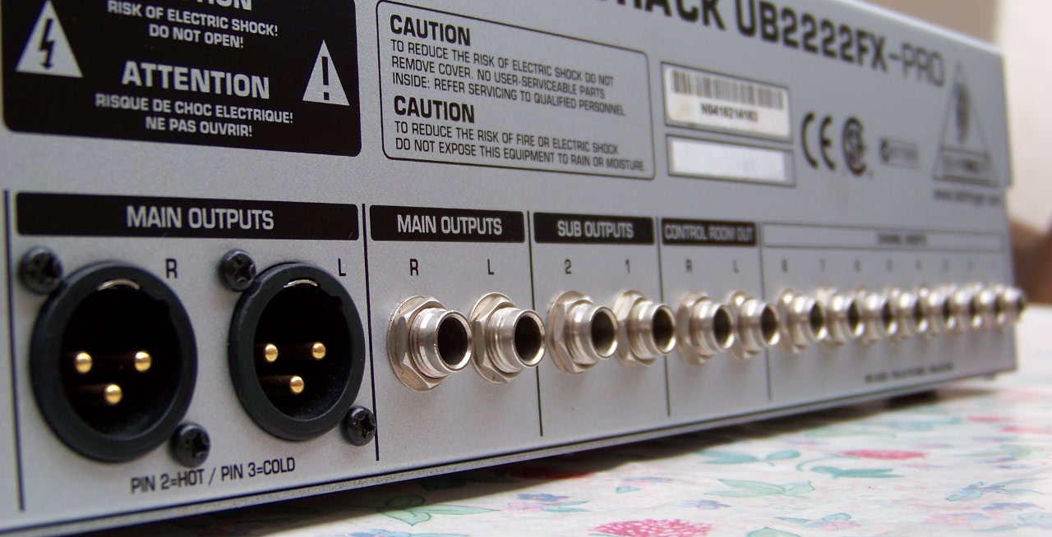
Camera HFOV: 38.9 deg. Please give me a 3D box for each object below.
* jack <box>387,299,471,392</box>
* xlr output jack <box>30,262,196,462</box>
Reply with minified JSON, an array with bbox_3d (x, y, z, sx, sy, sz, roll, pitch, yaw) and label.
[{"bbox_3d":[-0.012,0.010,0.204,0.007,0.013,0.013,-5,-3,37],"label":"jack"},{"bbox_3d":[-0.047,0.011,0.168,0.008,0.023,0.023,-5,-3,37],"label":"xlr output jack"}]

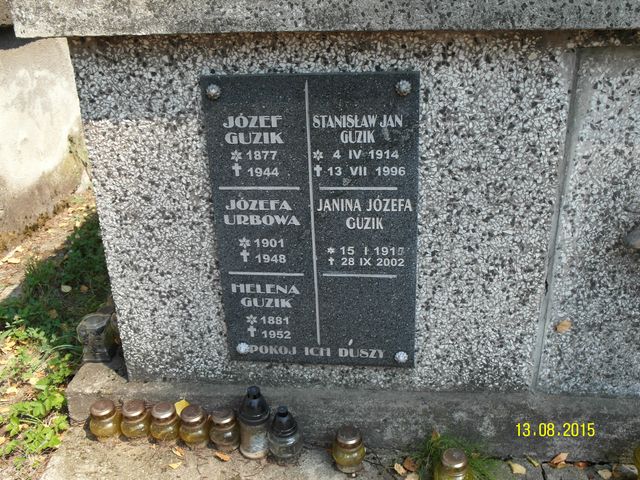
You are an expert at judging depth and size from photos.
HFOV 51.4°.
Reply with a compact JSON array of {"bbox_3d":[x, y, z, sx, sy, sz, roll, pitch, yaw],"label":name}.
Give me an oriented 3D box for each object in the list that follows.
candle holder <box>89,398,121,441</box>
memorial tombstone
[{"bbox_3d":[-0.492,0.406,1.522,0.068,0.085,0.068,3,22,7],"label":"candle holder"},{"bbox_3d":[-0.009,-0.022,1.361,0.412,0.626,0.024,1,22,7],"label":"memorial tombstone"}]

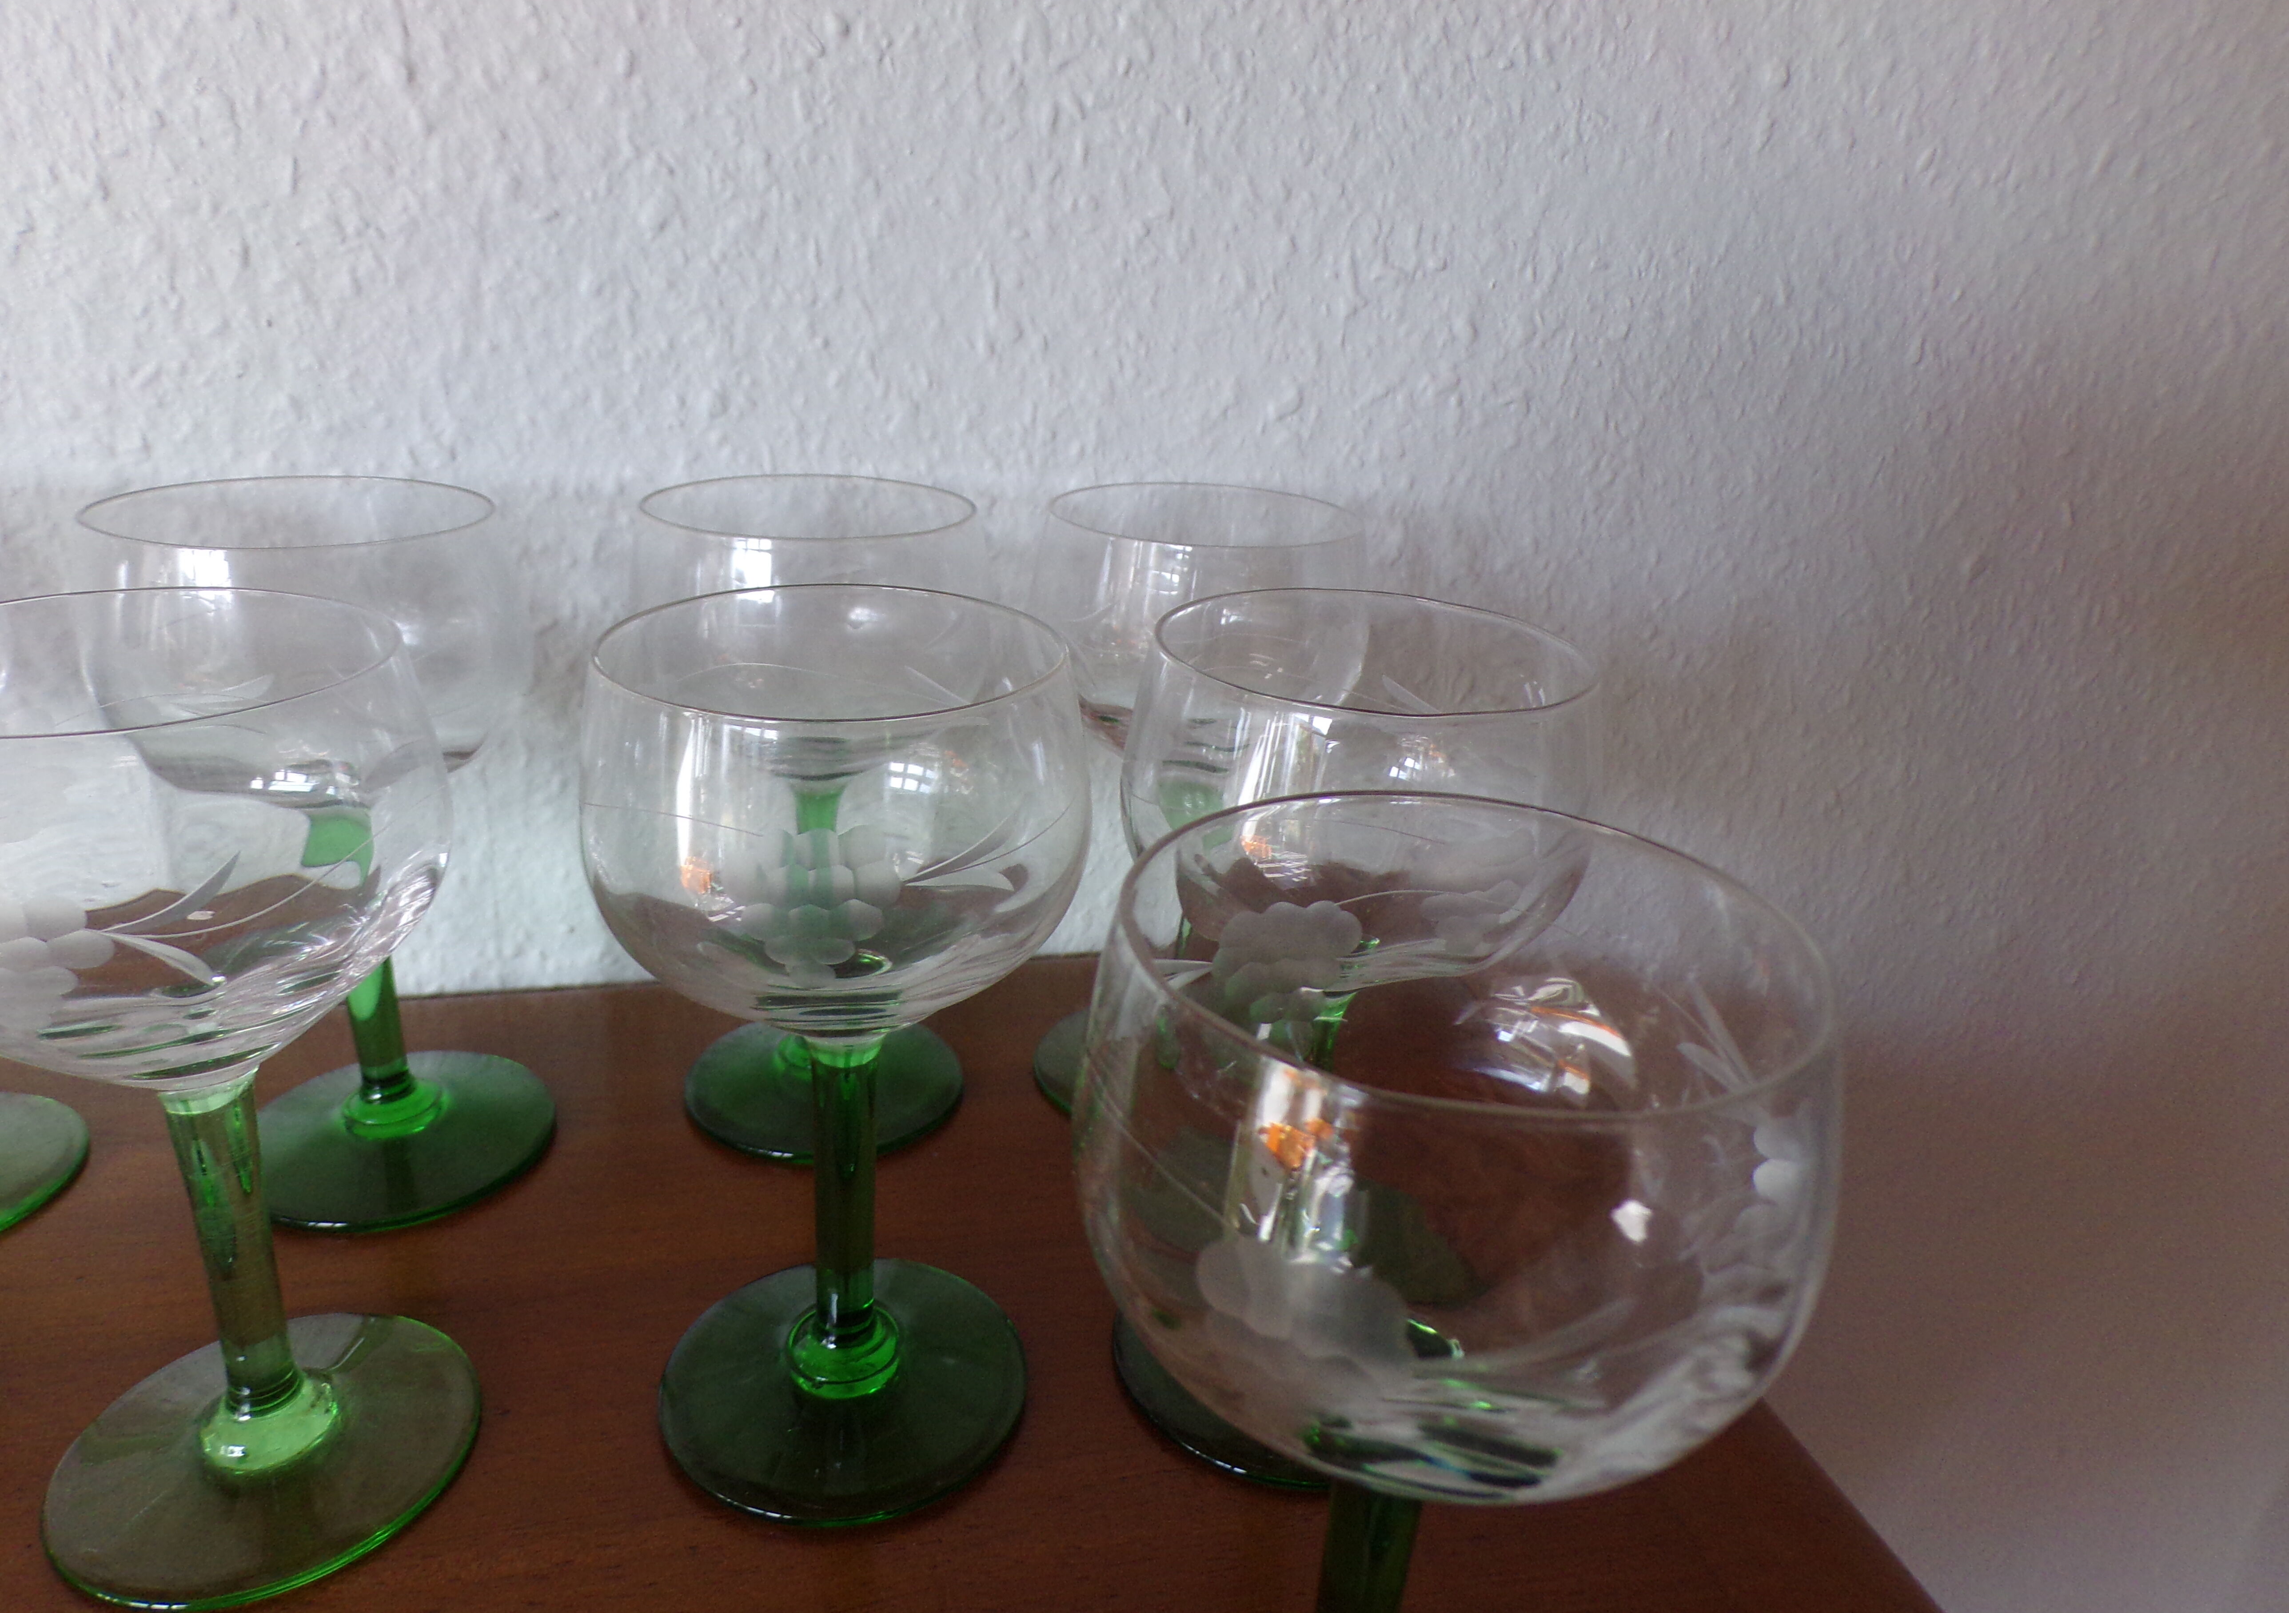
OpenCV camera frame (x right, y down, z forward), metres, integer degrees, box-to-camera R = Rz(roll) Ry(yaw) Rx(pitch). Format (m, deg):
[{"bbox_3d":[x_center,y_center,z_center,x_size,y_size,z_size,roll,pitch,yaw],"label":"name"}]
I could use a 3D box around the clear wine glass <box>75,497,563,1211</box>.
[{"bbox_3d":[-0.159,0.009,0.319,0.076,0.138,0.076,3,22,0],"label":"clear wine glass"}]

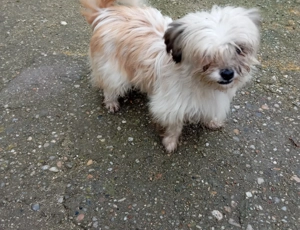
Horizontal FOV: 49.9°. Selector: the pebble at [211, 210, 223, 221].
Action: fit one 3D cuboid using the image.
[{"bbox_3d":[0.171,0.256,0.822,0.020,0.013,0.030,-30,48,-31],"label":"pebble"}]

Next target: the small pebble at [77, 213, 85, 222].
[{"bbox_3d":[-0.174,0.260,0.820,0.013,0.010,0.020,21,45,24],"label":"small pebble"}]

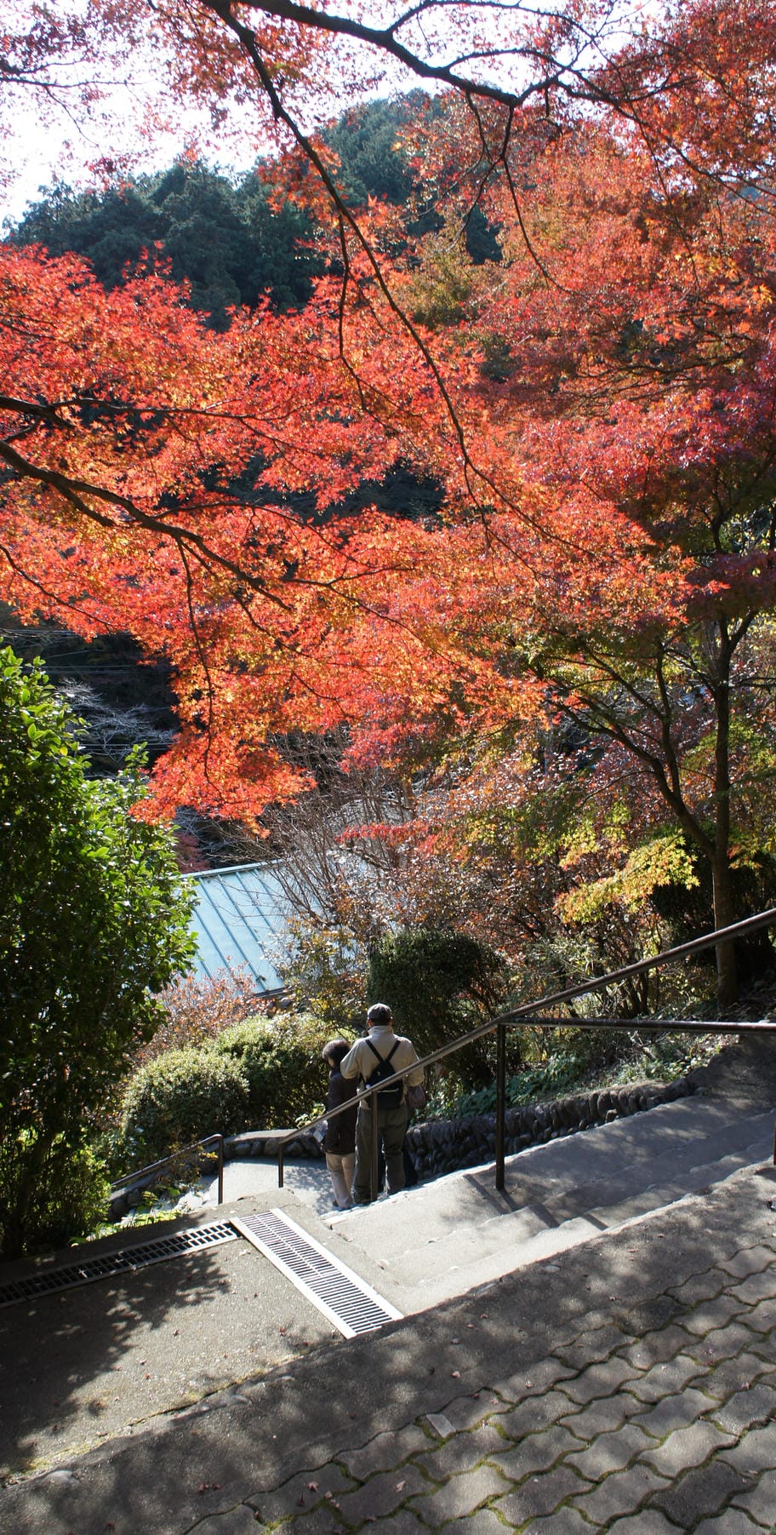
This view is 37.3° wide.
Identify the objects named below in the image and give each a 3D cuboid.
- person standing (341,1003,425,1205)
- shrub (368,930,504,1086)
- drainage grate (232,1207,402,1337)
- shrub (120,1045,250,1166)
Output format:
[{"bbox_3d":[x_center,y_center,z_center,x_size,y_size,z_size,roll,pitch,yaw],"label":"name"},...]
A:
[{"bbox_3d":[-0.055,2.787,9.550,0.640,1.663,0.420,0,1,-10],"label":"person standing"},{"bbox_3d":[0.453,2.316,11.000,1.300,1.525,1.300,0,1,0],"label":"shrub"},{"bbox_3d":[-0.249,1.592,3.645,0.185,0.030,0.922,-1,1,-29],"label":"drainage grate"},{"bbox_3d":[-2.013,3.399,11.400,1.270,1.248,1.200,0,1,-10],"label":"shrub"}]

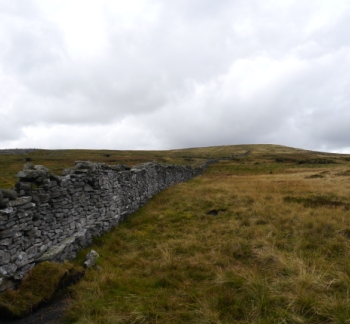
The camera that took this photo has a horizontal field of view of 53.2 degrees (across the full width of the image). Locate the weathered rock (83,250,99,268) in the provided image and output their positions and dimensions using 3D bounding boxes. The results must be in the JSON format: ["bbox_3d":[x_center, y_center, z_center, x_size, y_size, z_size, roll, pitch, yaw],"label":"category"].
[{"bbox_3d":[-1.220,1.420,5.100,0.230,0.240,0.230,0,1,0],"label":"weathered rock"}]

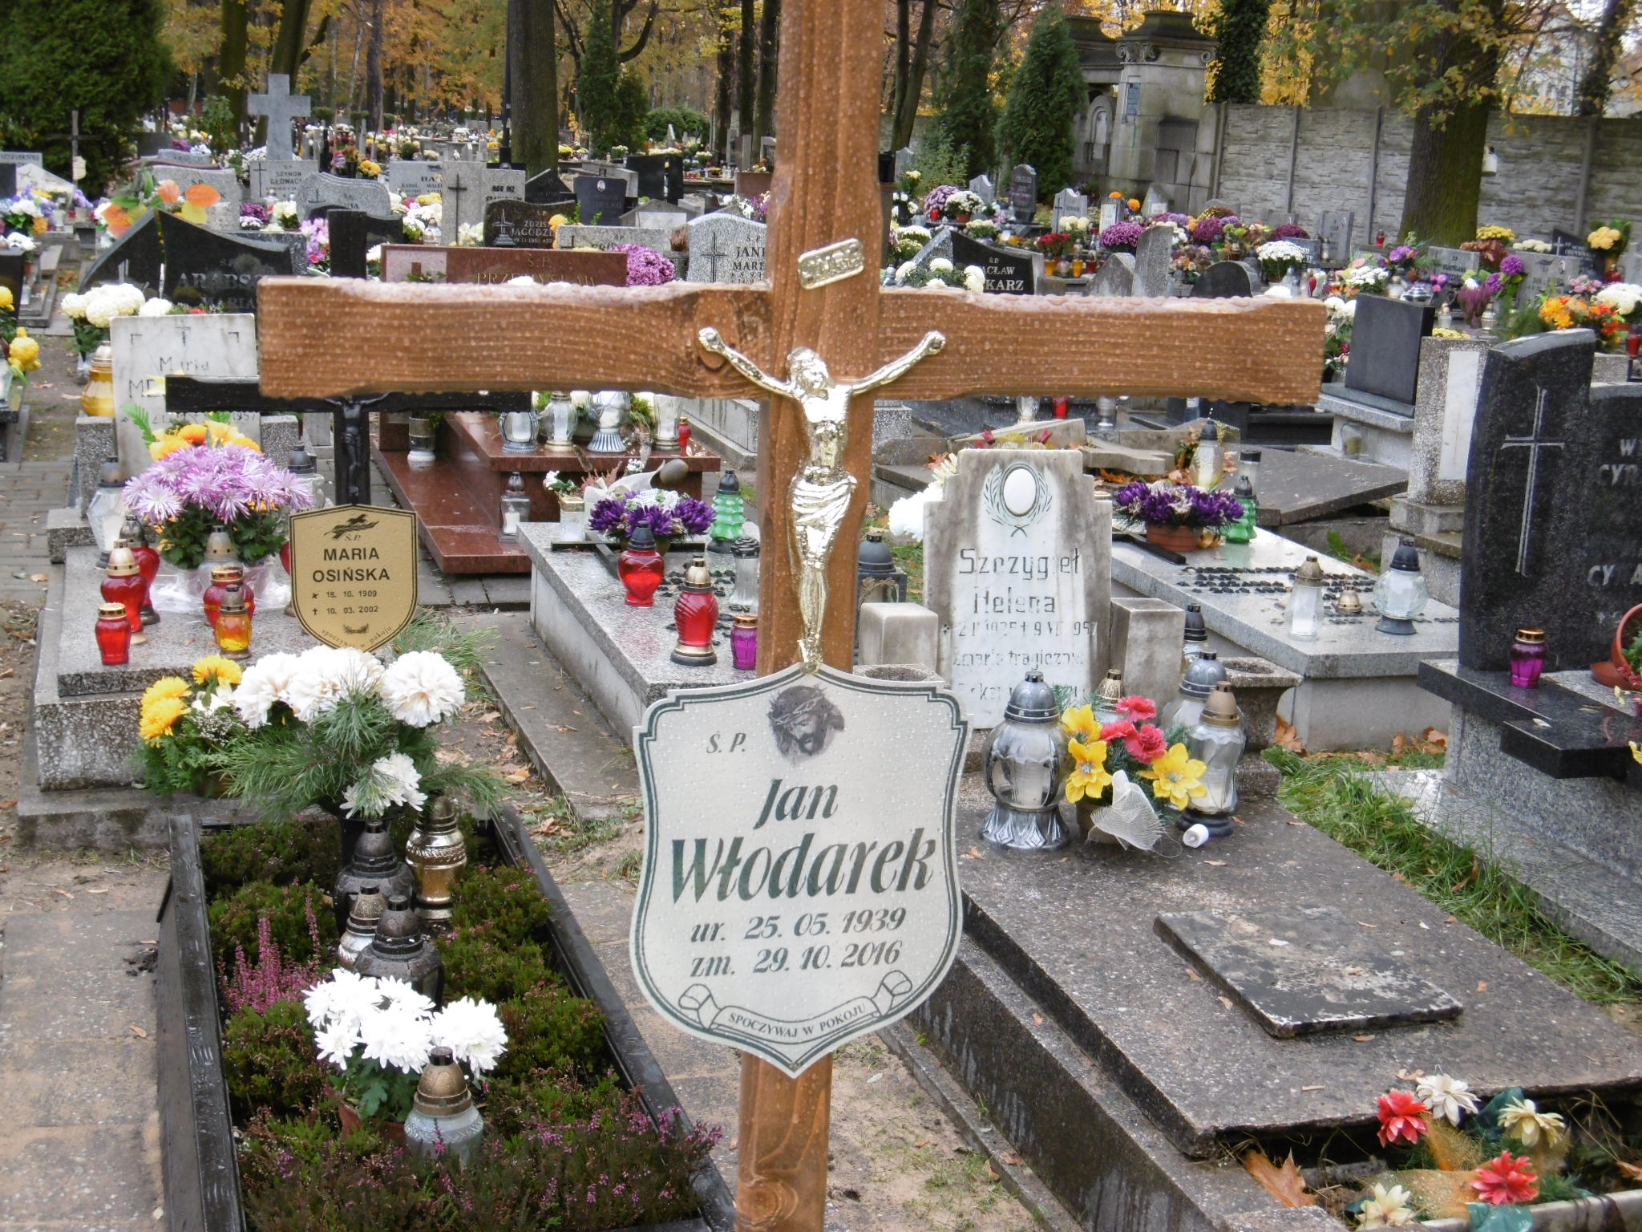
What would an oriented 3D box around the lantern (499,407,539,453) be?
[{"bbox_3d":[-1.021,-0.677,8.213,0.135,0.240,0.135,-1,13,-16],"label":"lantern"}]

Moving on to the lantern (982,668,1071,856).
[{"bbox_3d":[0.342,0.242,4.055,0.152,0.283,0.152,4,13,5],"label":"lantern"}]

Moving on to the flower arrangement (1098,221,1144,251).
[{"bbox_3d":[2.888,-3.568,22.968,0.464,0.349,0.464,3,11,7],"label":"flower arrangement"}]

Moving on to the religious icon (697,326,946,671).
[{"bbox_3d":[0.001,-0.085,1.750,0.178,0.250,0.050,-1,13,-17],"label":"religious icon"}]

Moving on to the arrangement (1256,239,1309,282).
[{"bbox_3d":[4.007,-3.080,20.968,0.445,0.341,0.445,3,11,10],"label":"arrangement"}]

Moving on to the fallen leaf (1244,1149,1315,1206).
[{"bbox_3d":[0.564,0.694,2.980,0.085,0.035,0.100,-1,13,-17],"label":"fallen leaf"}]

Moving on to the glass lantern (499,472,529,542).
[{"bbox_3d":[-1.021,-0.362,8.024,0.100,0.225,0.100,-1,13,-16],"label":"glass lantern"}]

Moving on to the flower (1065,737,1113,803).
[{"bbox_3d":[0.488,0.280,4.400,0.086,0.117,0.060,4,11,14],"label":"flower"}]

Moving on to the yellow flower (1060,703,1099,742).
[{"bbox_3d":[0.432,0.179,4.040,0.063,0.060,0.045,4,13,6],"label":"yellow flower"}]

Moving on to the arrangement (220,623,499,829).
[{"bbox_3d":[-0.798,0.184,4.200,0.480,0.320,0.340,0,13,-11],"label":"arrangement"}]

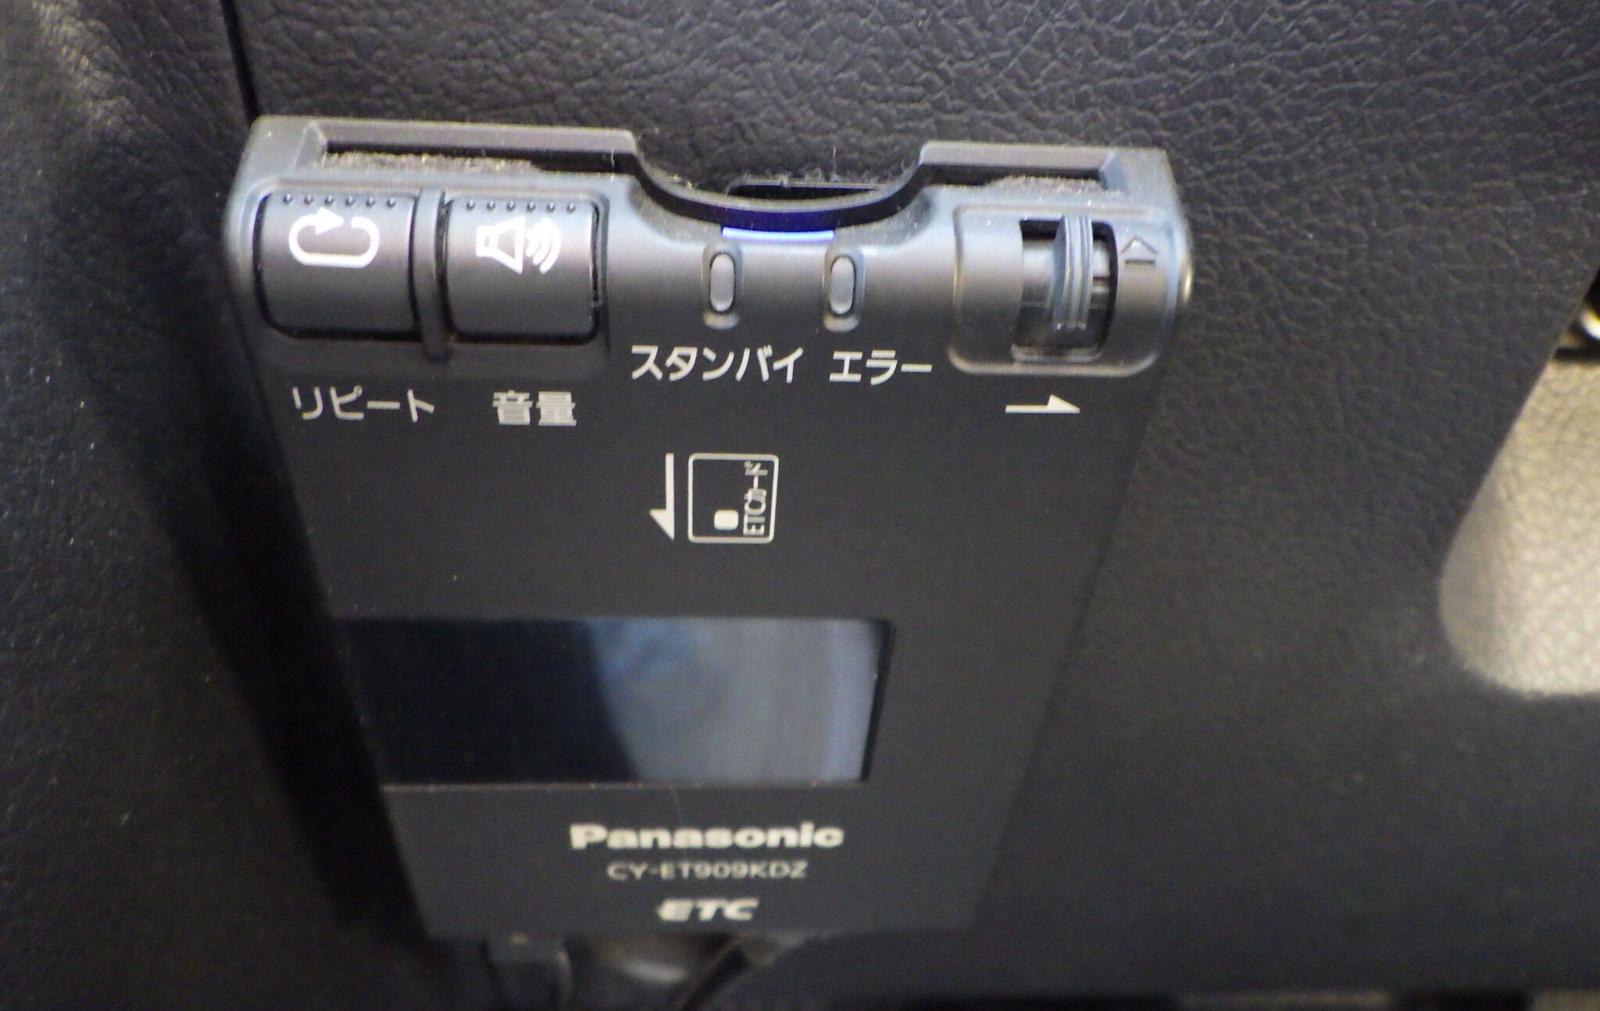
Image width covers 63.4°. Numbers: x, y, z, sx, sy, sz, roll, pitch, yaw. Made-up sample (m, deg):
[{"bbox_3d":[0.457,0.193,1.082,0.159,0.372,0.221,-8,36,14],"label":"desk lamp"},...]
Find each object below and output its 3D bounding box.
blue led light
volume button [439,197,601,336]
[{"bbox_3d":[-0.002,-0.019,0.093,0.008,0.001,0.001,1,25,-5],"label":"blue led light"},{"bbox_3d":[-0.019,-0.016,0.089,0.010,0.009,0.004,1,33,-5],"label":"volume button"}]

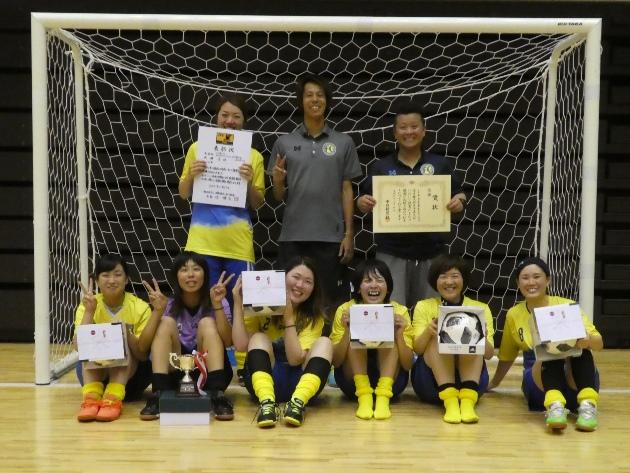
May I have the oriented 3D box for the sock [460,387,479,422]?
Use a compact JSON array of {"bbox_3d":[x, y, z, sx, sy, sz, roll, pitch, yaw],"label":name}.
[{"bbox_3d":[0.761,0.827,3.352,0.092,0.122,0.225,1,3,8],"label":"sock"}]

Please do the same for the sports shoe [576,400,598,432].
[{"bbox_3d":[1.327,0.849,3.285,0.100,0.105,0.260,2,4,21],"label":"sports shoe"}]

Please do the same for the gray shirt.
[{"bbox_3d":[0.003,-0.319,3.906,0.545,0.690,0.270,1,3,0],"label":"gray shirt"}]

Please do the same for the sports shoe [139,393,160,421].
[{"bbox_3d":[-0.789,0.826,3.380,0.098,0.100,0.260,1,3,4],"label":"sports shoe"}]

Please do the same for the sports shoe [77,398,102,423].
[{"bbox_3d":[-1.100,0.824,3.352,0.098,0.100,0.260,0,3,-8],"label":"sports shoe"}]

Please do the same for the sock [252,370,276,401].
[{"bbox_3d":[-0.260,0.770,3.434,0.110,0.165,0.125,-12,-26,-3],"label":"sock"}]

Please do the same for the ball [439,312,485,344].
[{"bbox_3d":[0.731,0.479,3.360,0.215,0.215,0.215,1,3,0],"label":"ball"}]

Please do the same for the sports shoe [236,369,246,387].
[{"bbox_3d":[-0.393,0.799,3.912,0.100,0.100,0.250,0,3,-7],"label":"sports shoe"}]

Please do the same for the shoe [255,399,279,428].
[{"bbox_3d":[-0.222,0.833,3.232,0.099,0.110,0.260,1,-4,0],"label":"shoe"}]

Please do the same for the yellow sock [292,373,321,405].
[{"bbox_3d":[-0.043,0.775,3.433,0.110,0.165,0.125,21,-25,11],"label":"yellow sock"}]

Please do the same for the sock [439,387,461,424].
[{"bbox_3d":[0.683,0.827,3.367,0.100,0.130,0.235,1,3,12],"label":"sock"}]

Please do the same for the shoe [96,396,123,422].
[{"bbox_3d":[-0.998,0.818,3.323,0.103,0.107,0.258,0,3,-7],"label":"shoe"}]

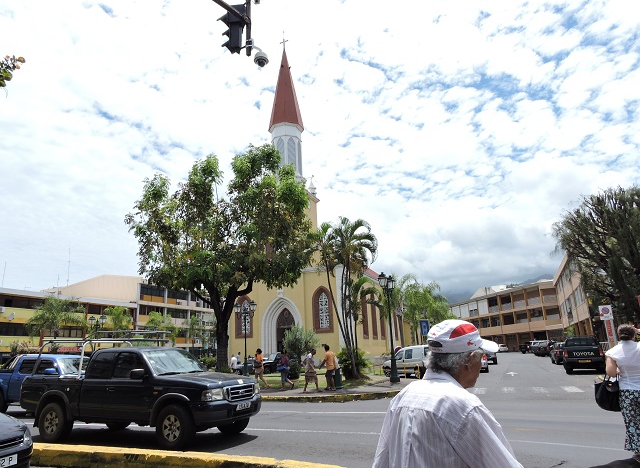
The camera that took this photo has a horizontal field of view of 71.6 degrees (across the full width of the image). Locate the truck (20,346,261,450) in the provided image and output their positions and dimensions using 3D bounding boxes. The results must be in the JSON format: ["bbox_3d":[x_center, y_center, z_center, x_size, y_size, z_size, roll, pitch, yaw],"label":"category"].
[{"bbox_3d":[-3.620,3.161,8.900,4.980,1.780,1.770,-9,-17,24],"label":"truck"}]

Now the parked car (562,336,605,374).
[{"bbox_3d":[14.120,6.581,24.163,1.770,1.780,5.200,-10,-17,26],"label":"parked car"}]

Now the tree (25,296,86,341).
[{"bbox_3d":[-18.653,7.424,30.671,4.200,6.204,4.200,-9,-17,23],"label":"tree"}]

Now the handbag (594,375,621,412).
[{"bbox_3d":[2.871,1.587,4.400,0.310,0.370,0.160,-9,-17,27],"label":"handbag"}]

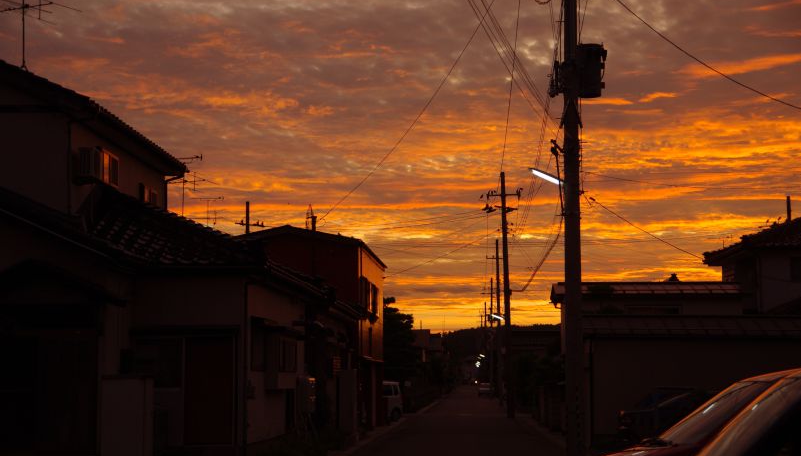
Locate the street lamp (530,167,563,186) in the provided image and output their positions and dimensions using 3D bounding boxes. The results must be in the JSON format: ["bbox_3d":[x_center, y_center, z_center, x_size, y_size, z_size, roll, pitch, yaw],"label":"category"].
[{"bbox_3d":[2.628,-0.932,28.800,0.680,0.160,0.160,16,-5,4],"label":"street lamp"}]

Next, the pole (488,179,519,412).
[{"bbox_3d":[4.819,3.055,72.546,1.400,11.100,0.600,-1,-6,2],"label":"pole"}]

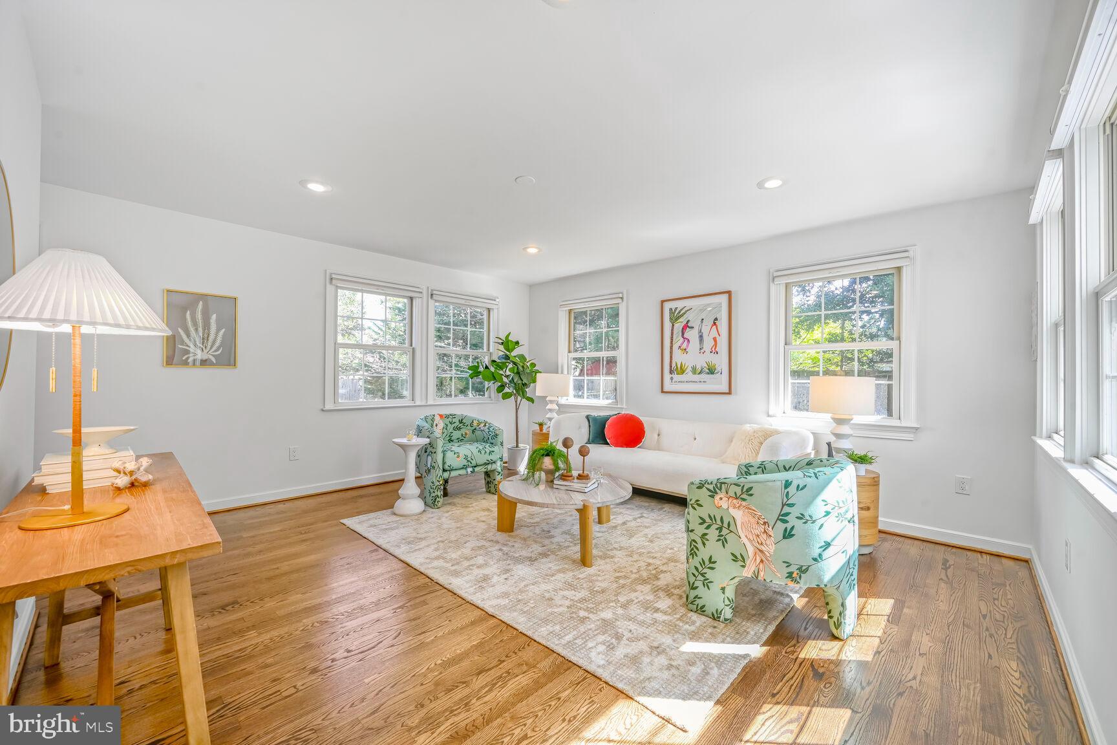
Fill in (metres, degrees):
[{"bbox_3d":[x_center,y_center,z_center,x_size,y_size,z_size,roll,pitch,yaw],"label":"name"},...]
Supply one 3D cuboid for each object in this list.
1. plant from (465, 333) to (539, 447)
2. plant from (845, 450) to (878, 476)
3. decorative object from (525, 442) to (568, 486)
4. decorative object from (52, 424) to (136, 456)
[{"bbox_3d":[-0.663,0.215,5.371,0.883,1.426,0.763,0,-1,0],"label":"plant"},{"bbox_3d":[2.058,0.608,2.957,0.191,0.167,0.191,0,-1,0],"label":"plant"},{"bbox_3d":[-0.075,0.663,3.238,0.361,0.296,0.341,0,-1,0],"label":"decorative object"},{"bbox_3d":[-1.702,0.252,1.603,0.220,0.092,0.220,0,-1,44],"label":"decorative object"}]

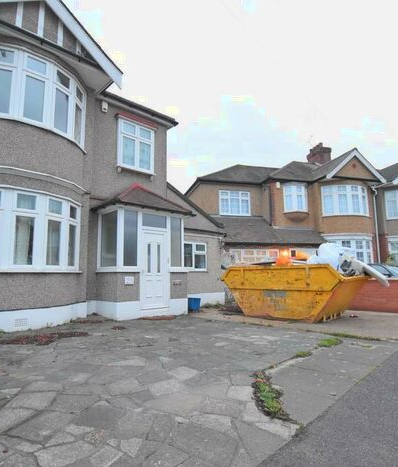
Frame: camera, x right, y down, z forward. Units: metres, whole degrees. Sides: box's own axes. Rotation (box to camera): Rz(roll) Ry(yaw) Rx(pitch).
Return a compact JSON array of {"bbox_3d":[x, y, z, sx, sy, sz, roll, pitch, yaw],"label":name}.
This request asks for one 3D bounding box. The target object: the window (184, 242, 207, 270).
[{"bbox_3d":[-0.149,0.707,8.828,1.050,0.856,0.100,6,-10,-42],"label":"window"}]

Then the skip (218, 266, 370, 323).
[{"bbox_3d":[2.378,1.456,7.444,3.152,1.229,1.744,-8,-10,44],"label":"skip"}]

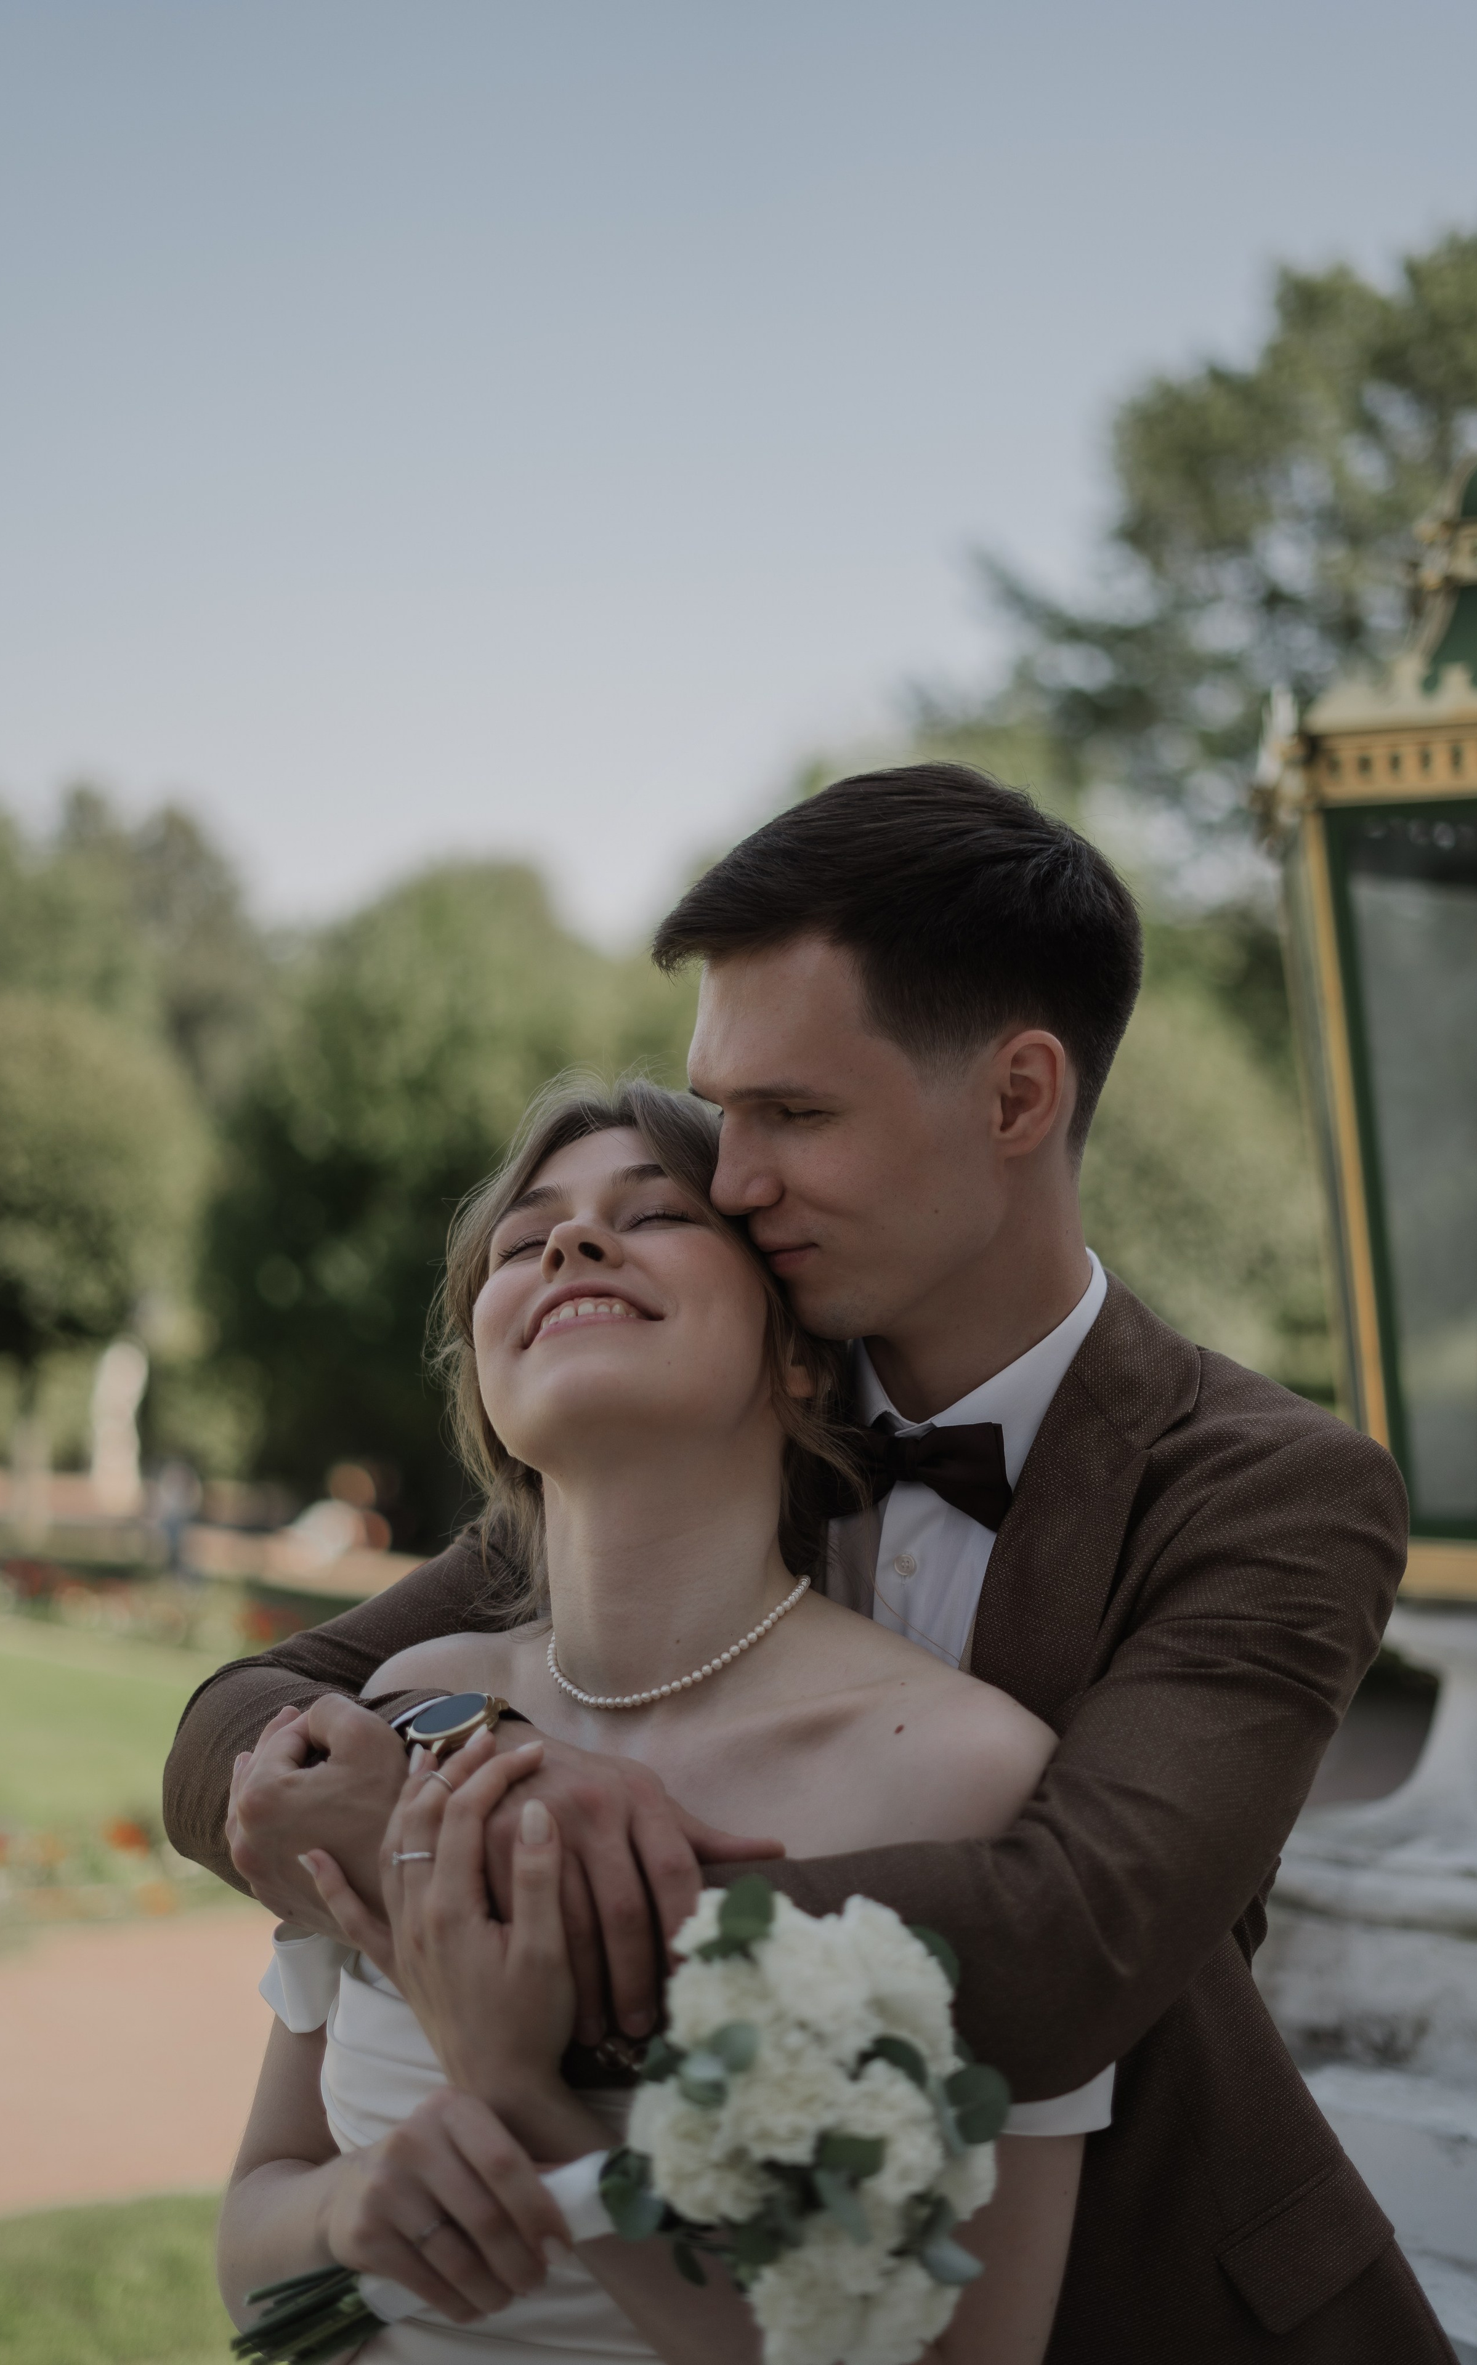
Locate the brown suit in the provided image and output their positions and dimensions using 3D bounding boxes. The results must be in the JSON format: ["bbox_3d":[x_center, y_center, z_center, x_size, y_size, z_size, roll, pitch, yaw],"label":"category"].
[{"bbox_3d":[0.060,0.390,1.570,0.570,0.700,0.520,-2,-5,27],"label":"brown suit"}]

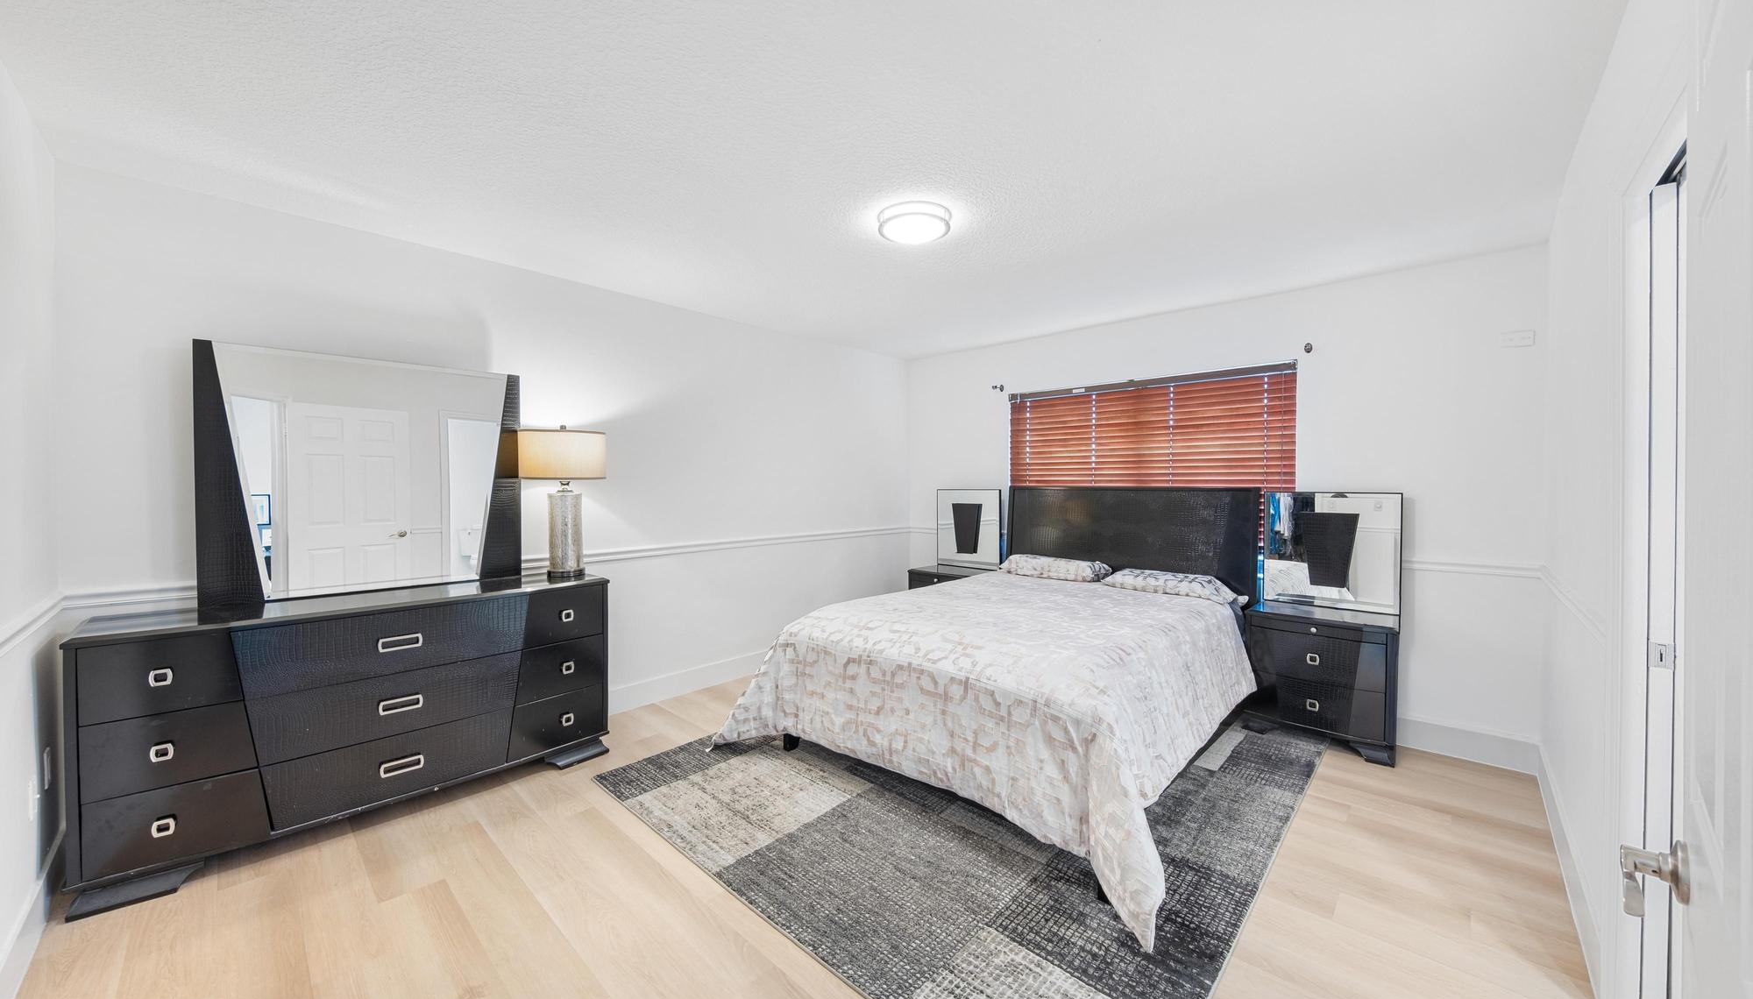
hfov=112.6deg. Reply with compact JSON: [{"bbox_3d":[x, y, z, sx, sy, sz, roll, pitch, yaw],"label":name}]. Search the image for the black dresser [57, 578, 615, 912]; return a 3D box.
[{"bbox_3d":[-2.064,0.844,2.508,0.475,0.865,1.620,1,1,44],"label":"black dresser"}]

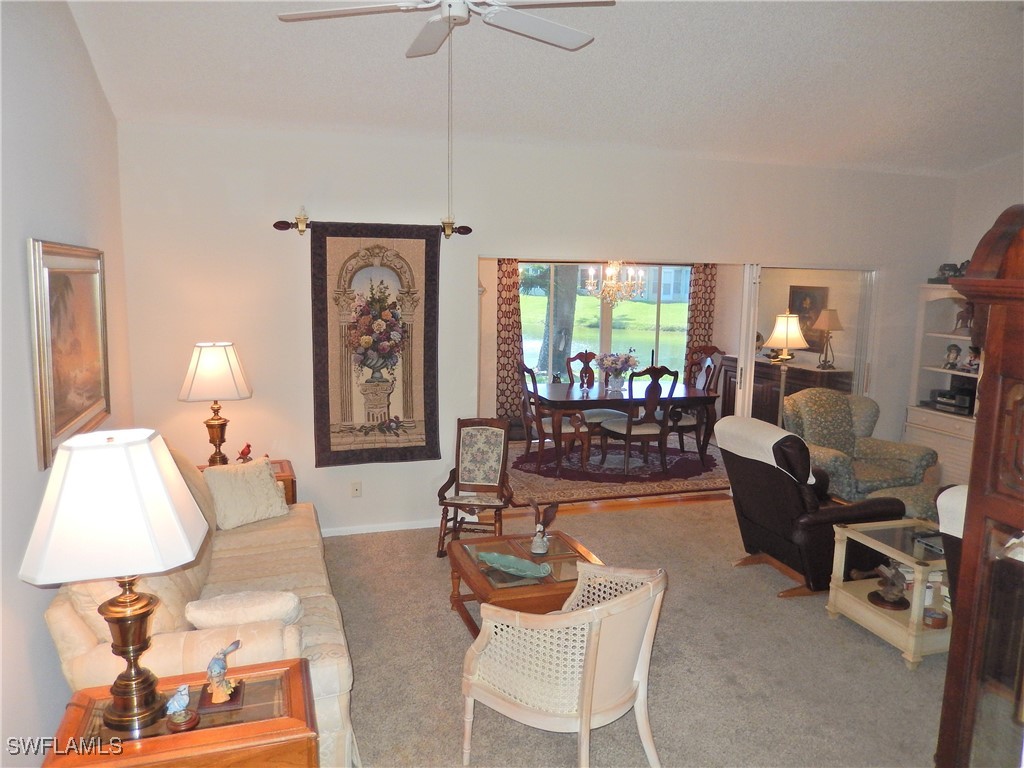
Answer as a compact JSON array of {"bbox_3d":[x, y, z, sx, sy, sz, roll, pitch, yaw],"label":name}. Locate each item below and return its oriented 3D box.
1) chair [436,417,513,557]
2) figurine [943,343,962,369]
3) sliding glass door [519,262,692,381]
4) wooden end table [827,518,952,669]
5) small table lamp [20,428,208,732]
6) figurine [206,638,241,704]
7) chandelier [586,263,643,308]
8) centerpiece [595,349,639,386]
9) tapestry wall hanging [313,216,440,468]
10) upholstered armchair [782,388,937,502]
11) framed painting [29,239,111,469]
[{"bbox_3d":[-0.229,0.710,5.145,0.470,0.880,0.600,2,8,7],"label":"chair"},{"bbox_3d":[3.811,-0.234,6.398,0.150,0.215,0.130,7,10,37],"label":"figurine"},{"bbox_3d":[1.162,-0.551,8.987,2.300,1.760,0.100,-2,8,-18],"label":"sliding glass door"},{"bbox_3d":[2.172,1.079,3.925,0.670,0.530,0.630,-2,8,-18],"label":"wooden end table"},{"bbox_3d":[-1.056,0.525,2.017,0.430,0.780,0.420,-2,8,-18],"label":"small table lamp"},{"bbox_3d":[-0.895,0.882,2.286,0.090,0.172,0.100,-1,8,-11],"label":"figurine"},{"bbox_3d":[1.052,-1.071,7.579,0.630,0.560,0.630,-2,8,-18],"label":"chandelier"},{"bbox_3d":[1.102,-0.153,7.799,0.450,0.420,0.420,1,8,0],"label":"centerpiece"},{"bbox_3d":[-0.960,-0.286,5.220,0.890,1.700,0.030,-2,8,-18],"label":"tapestry wall hanging"},{"bbox_3d":[2.727,0.585,6.018,0.940,0.965,0.900,-2,9,-22],"label":"upholstered armchair"},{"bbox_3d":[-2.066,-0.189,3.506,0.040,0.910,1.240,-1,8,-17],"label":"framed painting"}]

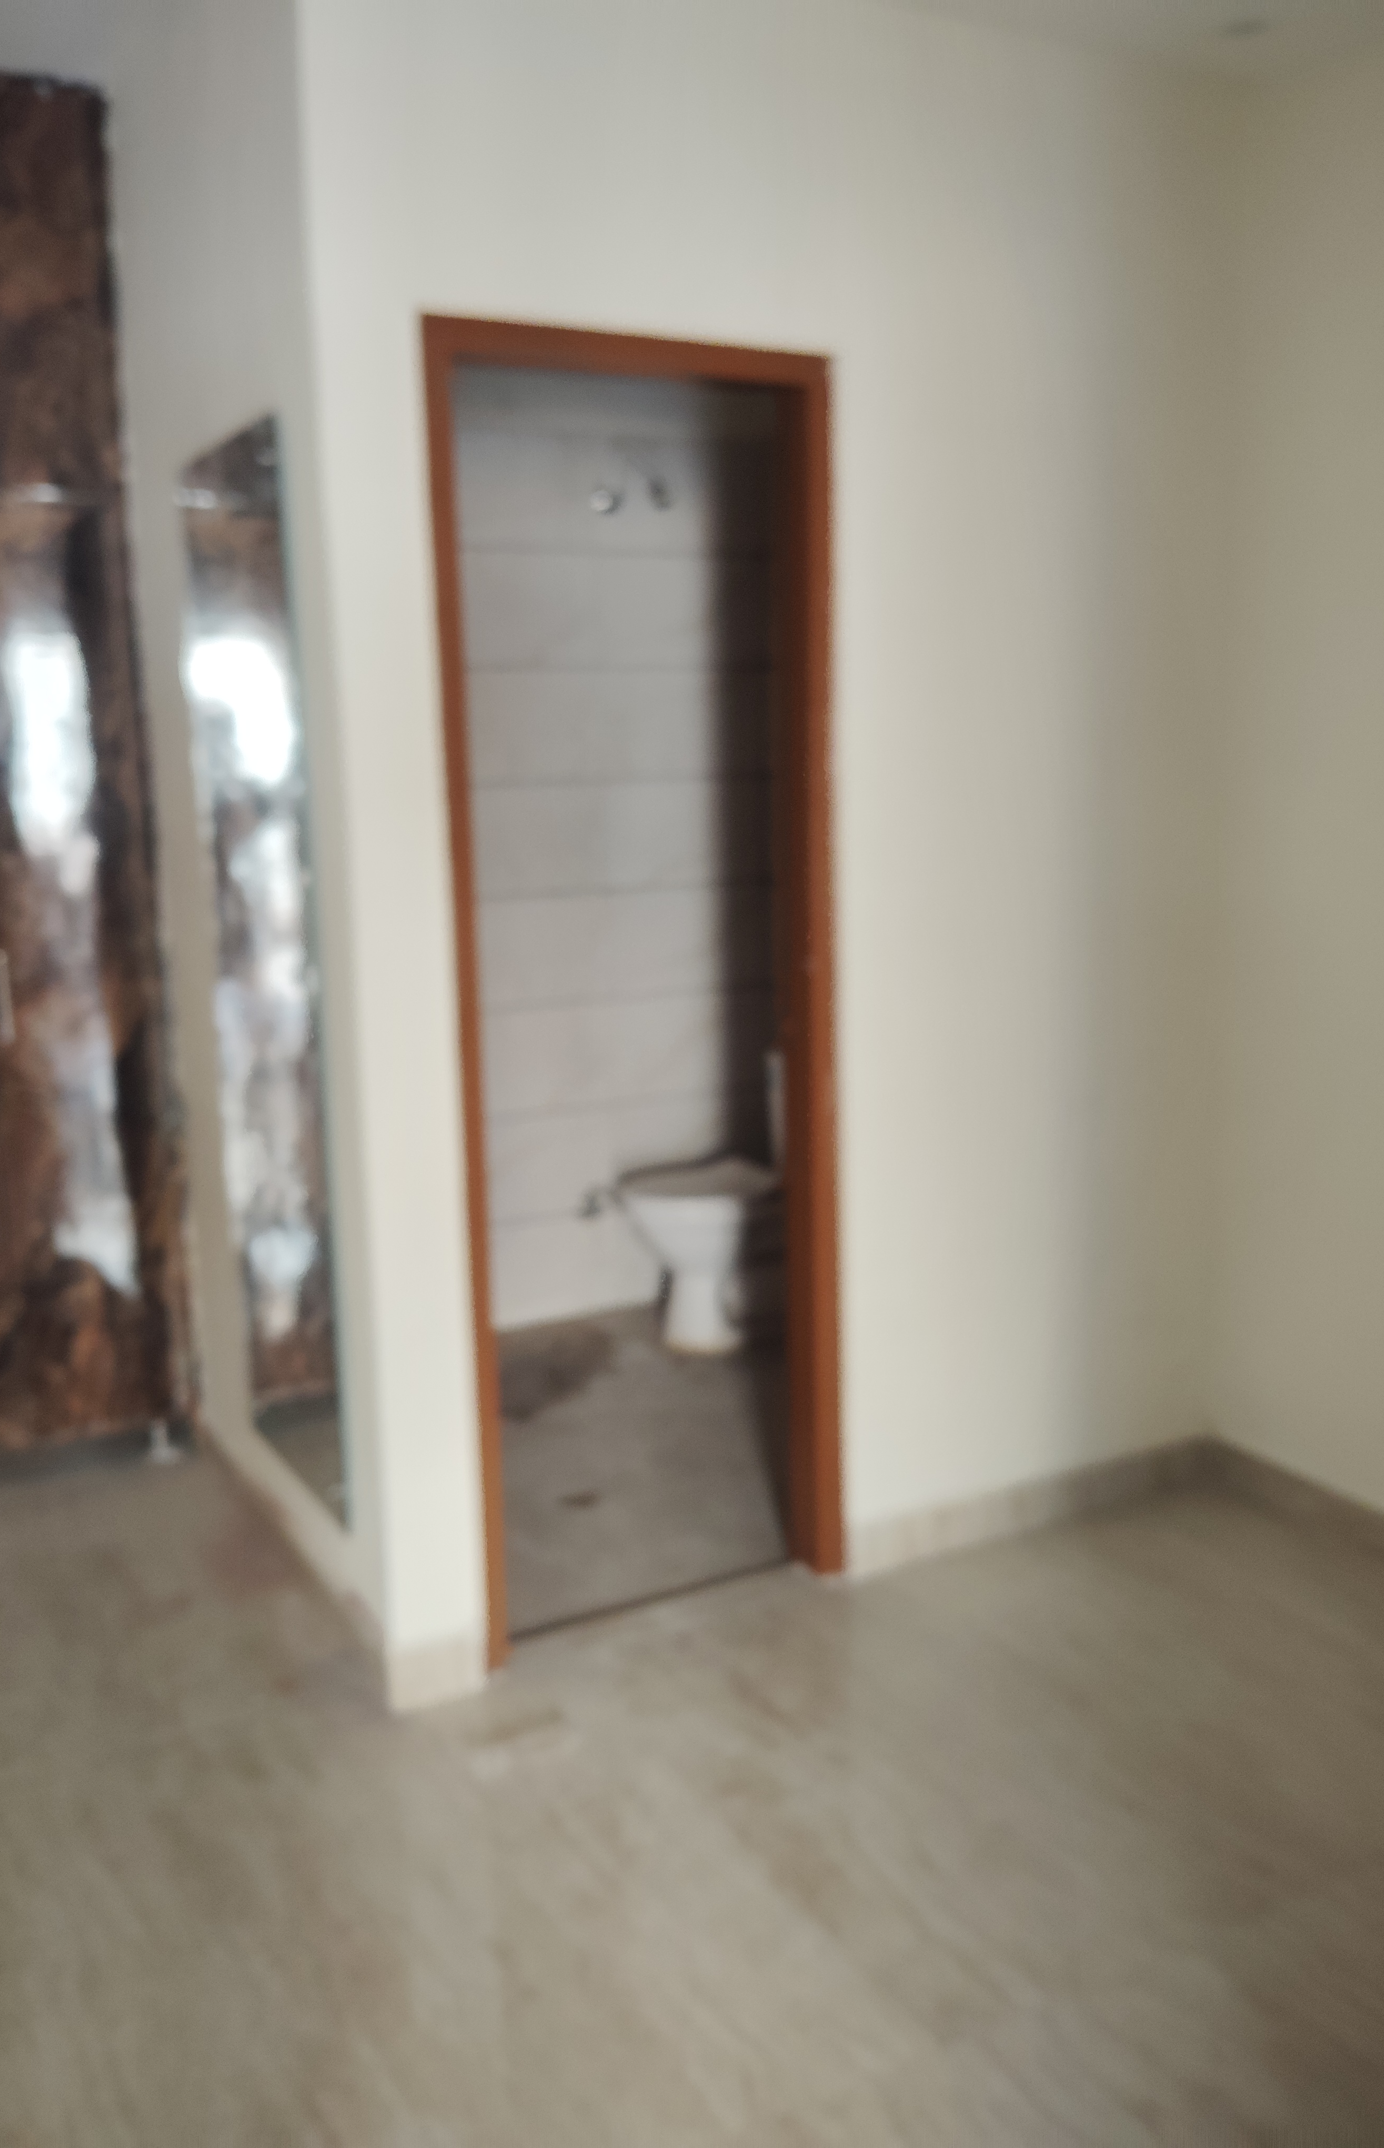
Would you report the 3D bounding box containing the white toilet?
[{"bbox_3d":[0.114,0.335,4.650,0.660,0.745,0.370,-6,10,-27],"label":"white toilet"}]

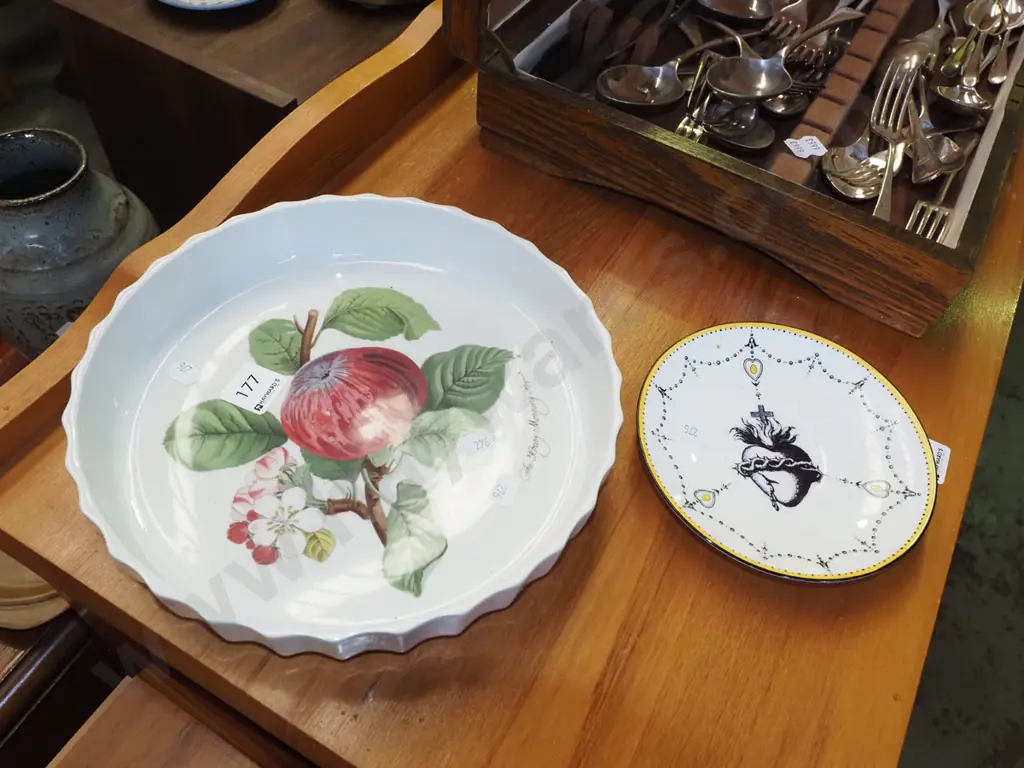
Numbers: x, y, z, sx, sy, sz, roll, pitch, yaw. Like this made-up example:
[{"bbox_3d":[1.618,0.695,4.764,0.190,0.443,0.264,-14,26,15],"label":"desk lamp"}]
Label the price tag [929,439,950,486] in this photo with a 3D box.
[{"bbox_3d":[0.246,0.043,0.459,0.029,0.002,0.029,25,56,12],"label":"price tag"}]

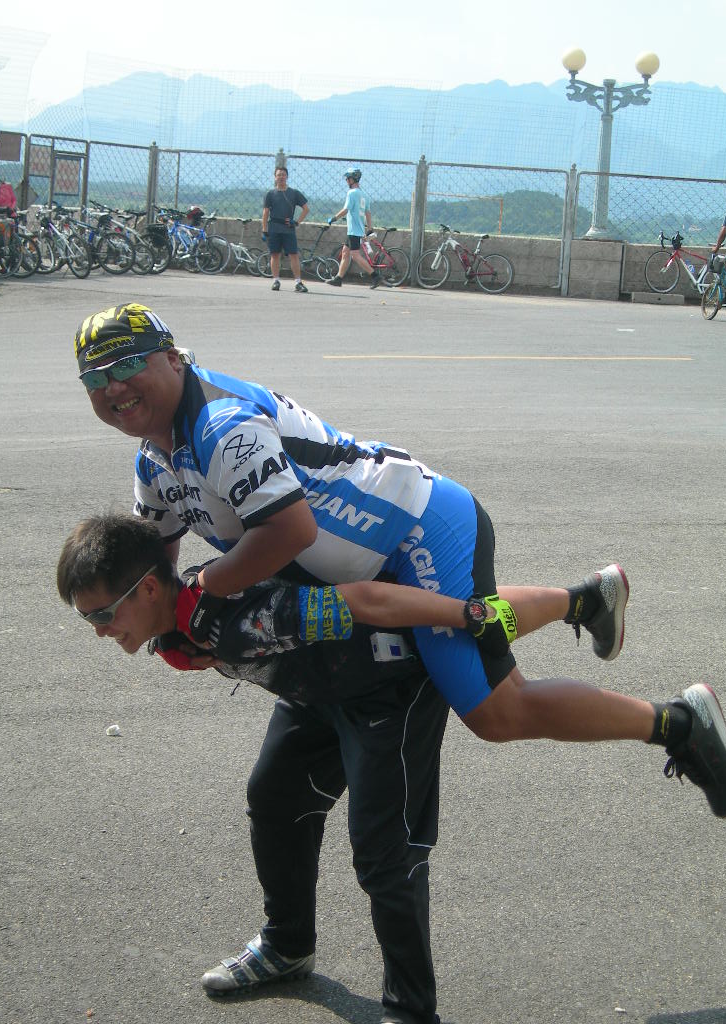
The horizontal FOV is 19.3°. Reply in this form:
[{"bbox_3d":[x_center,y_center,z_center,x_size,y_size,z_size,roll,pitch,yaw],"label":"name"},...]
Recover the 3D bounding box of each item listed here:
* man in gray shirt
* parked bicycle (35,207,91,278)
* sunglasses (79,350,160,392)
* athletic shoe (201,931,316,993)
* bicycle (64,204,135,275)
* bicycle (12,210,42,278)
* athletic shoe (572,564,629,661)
[{"bbox_3d":[-1.124,-4.195,31.584,0.660,1.790,0.360,3,9,-2],"label":"man in gray shirt"},{"bbox_3d":[-4.401,-4.025,31.720,0.580,1.020,1.680,-2,10,-32],"label":"parked bicycle"},{"bbox_3d":[-0.433,-0.261,3.850,0.142,0.050,0.135,-17,-3,25],"label":"sunglasses"},{"bbox_3d":[-0.211,0.919,4.443,0.270,0.115,0.100,-1,10,-26],"label":"athletic shoe"},{"bbox_3d":[-4.143,-4.280,33.459,0.580,1.020,1.680,-5,12,-42],"label":"bicycle"},{"bbox_3d":[-5.109,-3.924,30.799,0.550,1.020,1.680,-4,11,-38],"label":"bicycle"},{"bbox_3d":[0.530,0.224,4.750,0.118,0.280,0.103,0,41,6],"label":"athletic shoe"}]

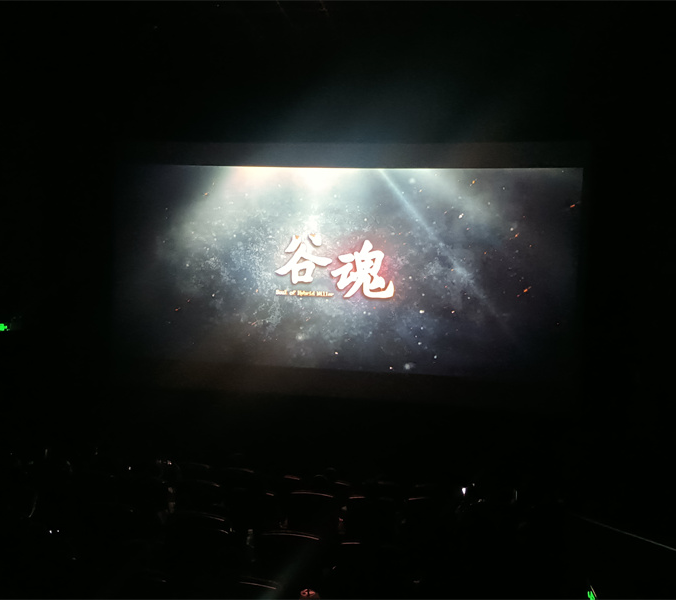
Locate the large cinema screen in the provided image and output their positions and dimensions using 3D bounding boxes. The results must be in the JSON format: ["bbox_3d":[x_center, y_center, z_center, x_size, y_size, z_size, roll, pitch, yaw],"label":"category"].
[{"bbox_3d":[-0.041,-0.653,13.342,10.200,5.450,0.200,2,1,9],"label":"large cinema screen"}]

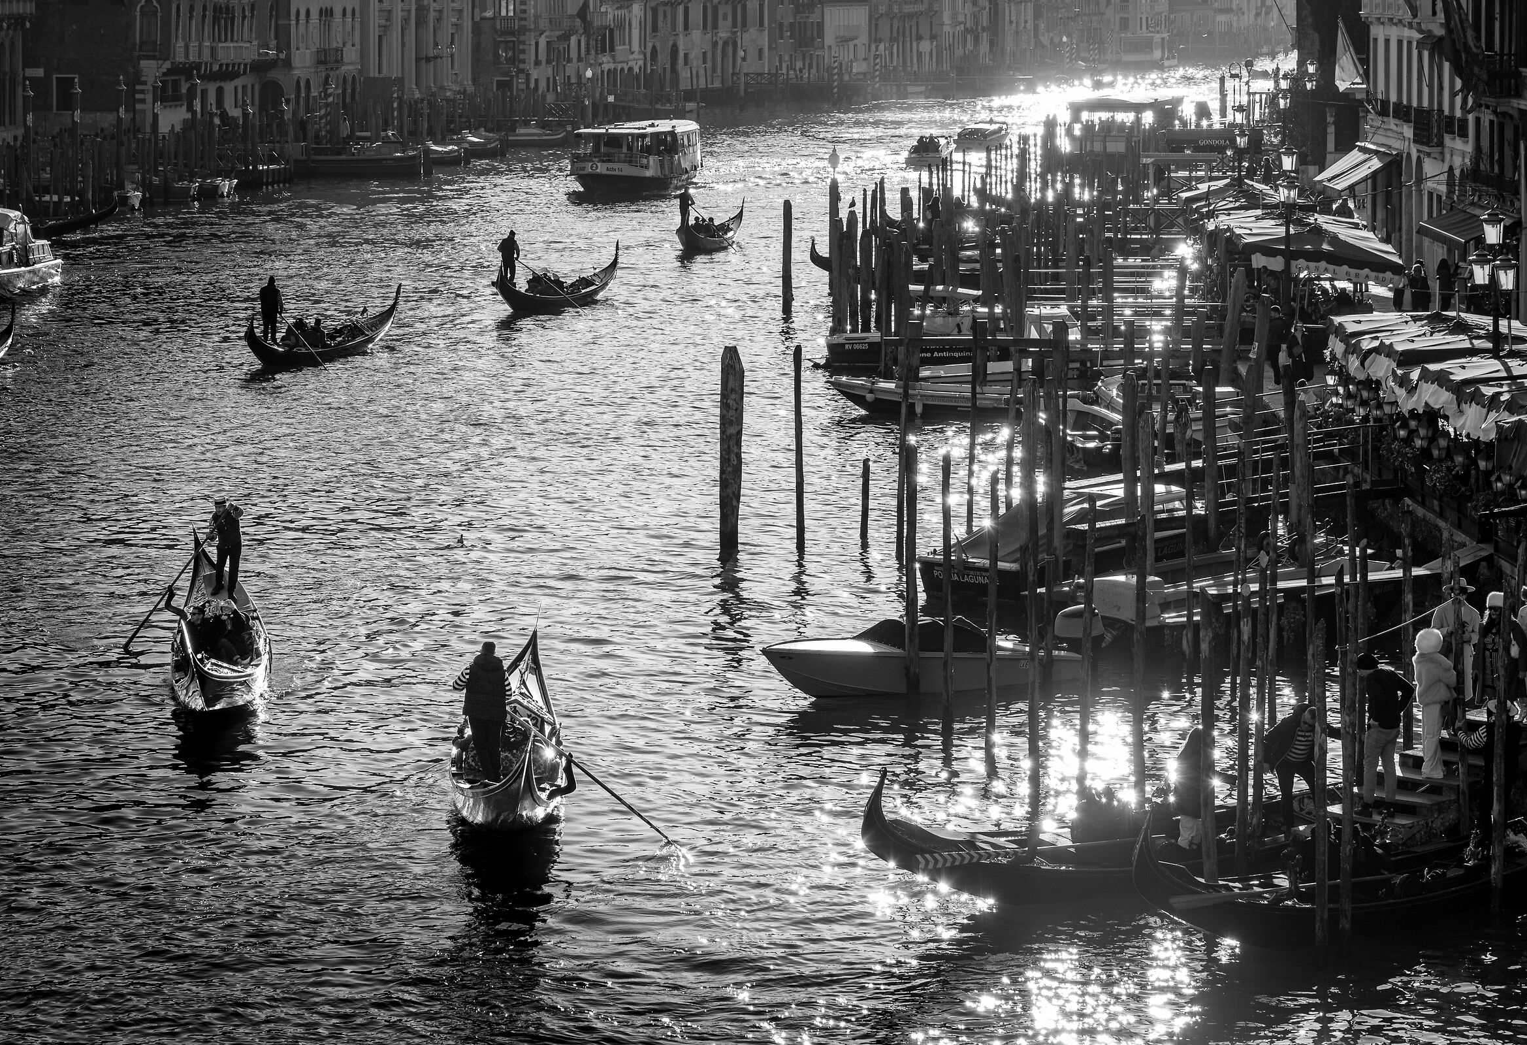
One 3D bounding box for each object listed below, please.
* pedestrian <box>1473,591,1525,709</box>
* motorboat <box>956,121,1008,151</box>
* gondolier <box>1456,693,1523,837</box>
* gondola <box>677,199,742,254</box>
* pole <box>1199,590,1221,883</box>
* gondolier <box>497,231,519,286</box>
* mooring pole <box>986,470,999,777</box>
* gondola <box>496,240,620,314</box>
[{"bbox_3d":[8.982,1.625,55.740,0.600,1.610,0.420,1,7,11],"label":"pedestrian"},{"bbox_3d":[12.157,-21.565,253.953,2.100,1.550,8.000,1,7,12],"label":"motorboat"},{"bbox_3d":[8.345,2.893,52.400,0.550,1.741,0.620,5,8,35],"label":"gondolier"},{"bbox_3d":[-2.170,-12.341,190.518,1.450,1.600,10.807,2,7,14],"label":"gondola"},{"bbox_3d":[4.836,2.553,49.589,0.147,3.630,0.147,-2,7,0],"label":"pole"},{"bbox_3d":[-8.611,-8.976,154.540,0.680,1.843,0.500,3,7,23],"label":"gondolier"},{"bbox_3d":[2.941,1.295,58.559,0.126,3.930,0.126,0,7,0],"label":"mooring pole"},{"bbox_3d":[-6.267,-7.626,142.171,1.450,1.700,10.800,2,7,17],"label":"gondola"}]

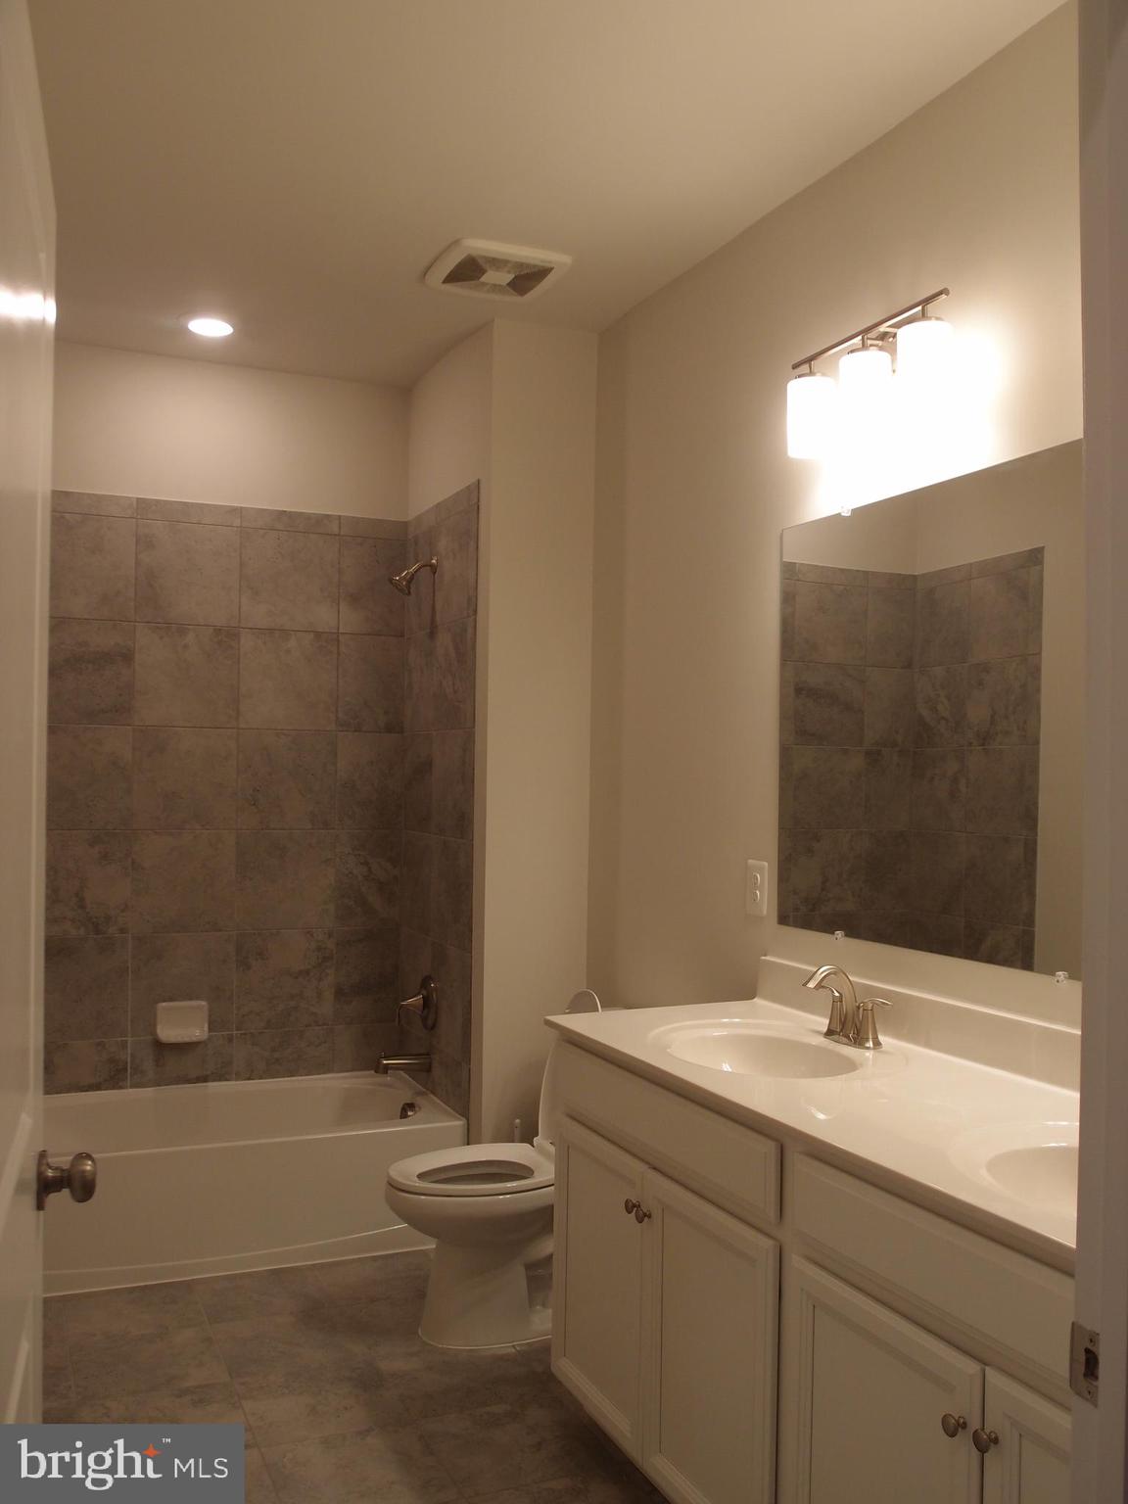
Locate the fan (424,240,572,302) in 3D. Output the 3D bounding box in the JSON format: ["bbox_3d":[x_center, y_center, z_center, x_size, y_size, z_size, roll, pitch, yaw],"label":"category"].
[{"bbox_3d":[-0.179,-1.259,3.415,0.294,0.035,0.313,1,-1,-24],"label":"fan"}]

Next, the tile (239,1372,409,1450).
[{"bbox_3d":[-0.540,1.434,2.871,0.326,0.010,0.332,1,-1,-24],"label":"tile"}]

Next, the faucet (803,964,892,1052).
[{"bbox_3d":[0.532,0.489,2.541,0.145,0.150,0.210,1,-1,-24],"label":"faucet"}]

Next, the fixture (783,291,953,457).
[{"bbox_3d":[0.613,-0.742,2.594,0.146,0.215,0.499,1,-1,-24],"label":"fixture"}]

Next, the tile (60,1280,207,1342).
[{"bbox_3d":[-1.105,1.437,3.349,0.326,0.010,0.332,1,-1,-24],"label":"tile"}]

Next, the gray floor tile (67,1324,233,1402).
[{"bbox_3d":[-0.972,1.432,3.044,0.326,0.010,0.332,1,-1,-24],"label":"gray floor tile"}]

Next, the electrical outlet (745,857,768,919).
[{"bbox_3d":[0.452,0.323,3.077,0.008,0.125,0.082,1,-1,-24],"label":"electrical outlet"}]

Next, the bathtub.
[{"bbox_3d":[-1.116,1.258,3.870,1.510,0.369,0.702,1,-1,-24],"label":"bathtub"}]

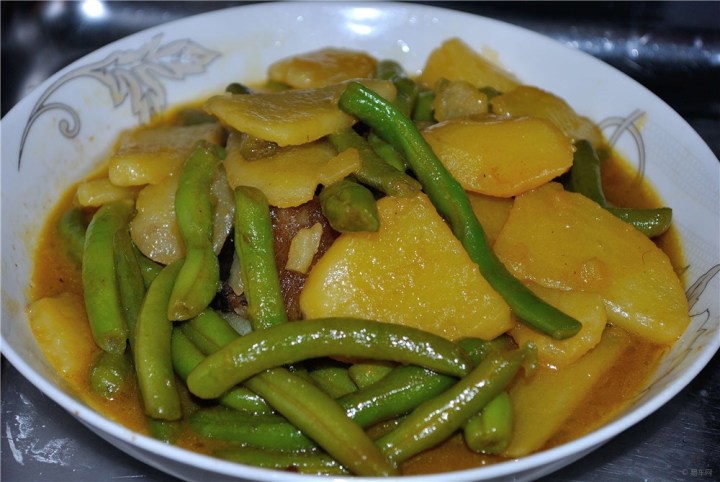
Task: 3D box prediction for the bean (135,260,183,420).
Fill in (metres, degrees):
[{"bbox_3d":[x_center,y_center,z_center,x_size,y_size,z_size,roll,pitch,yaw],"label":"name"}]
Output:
[{"bbox_3d":[-0.051,0.021,0.424,0.014,0.010,0.051,1,63,1],"label":"bean"}]

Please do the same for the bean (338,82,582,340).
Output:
[{"bbox_3d":[0.024,-0.011,0.443,0.014,0.023,0.098,-42,62,7],"label":"bean"}]

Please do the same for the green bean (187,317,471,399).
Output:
[{"bbox_3d":[-0.007,0.029,0.411,0.068,0.010,0.020,-3,72,0],"label":"green bean"}]

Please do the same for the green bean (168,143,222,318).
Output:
[{"bbox_3d":[-0.043,-0.004,0.438,0.012,0.014,0.060,9,48,-11],"label":"green bean"}]

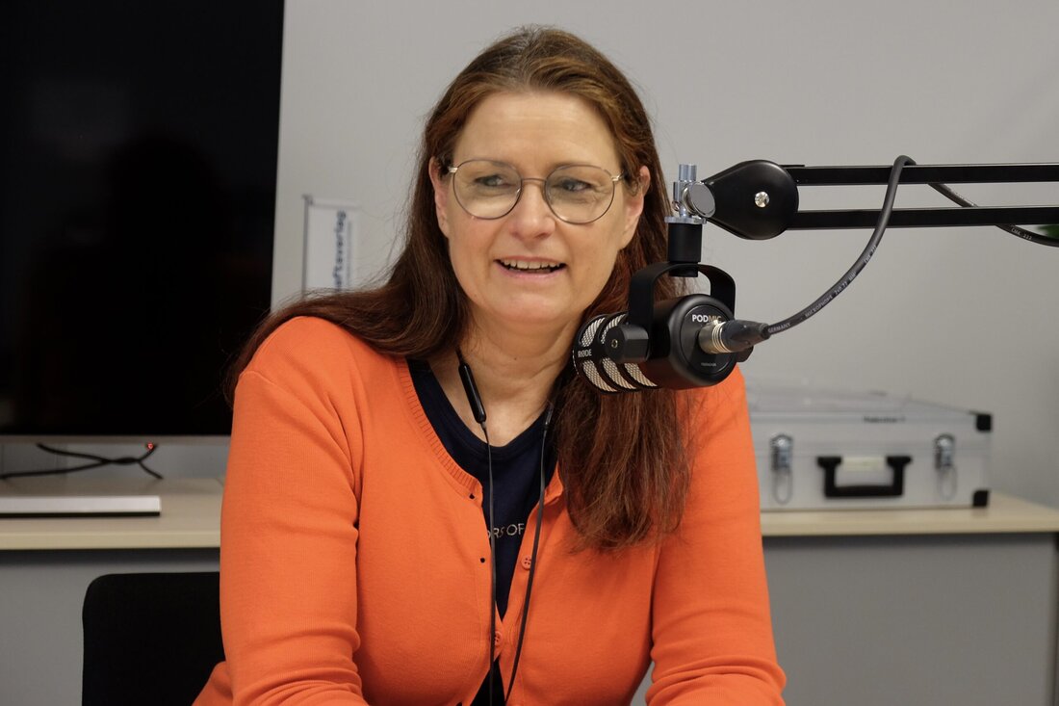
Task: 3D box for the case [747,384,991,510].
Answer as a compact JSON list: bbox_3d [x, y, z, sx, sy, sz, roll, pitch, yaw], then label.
[{"bbox_3d":[0.465,0.156,2.472,0.465,0.153,0.340,1,4,-19],"label":"case"}]

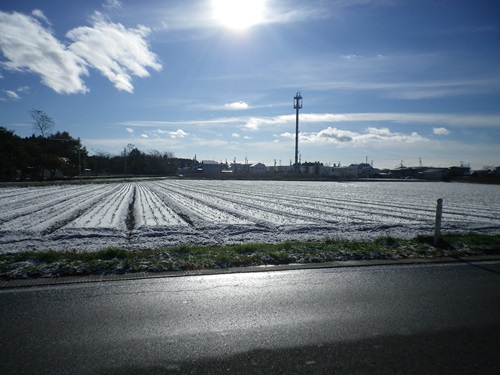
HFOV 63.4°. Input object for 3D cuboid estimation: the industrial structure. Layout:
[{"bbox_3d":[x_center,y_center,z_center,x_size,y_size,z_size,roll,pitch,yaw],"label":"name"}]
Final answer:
[{"bbox_3d":[22.458,-25.253,190.000,4.000,39.701,4.000,1,2,0],"label":"industrial structure"}]

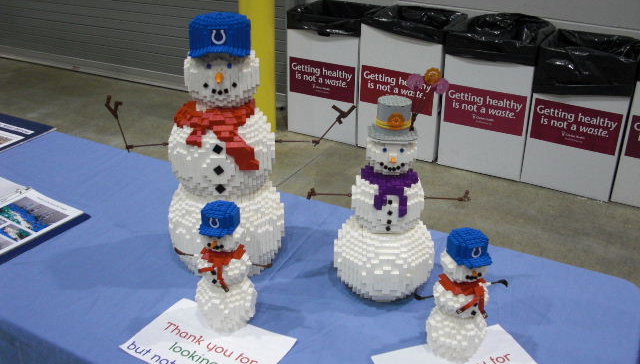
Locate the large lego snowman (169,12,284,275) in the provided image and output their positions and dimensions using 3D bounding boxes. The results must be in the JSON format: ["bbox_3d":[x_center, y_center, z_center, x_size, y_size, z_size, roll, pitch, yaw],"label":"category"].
[{"bbox_3d":[-0.207,-0.070,1.407,0.256,0.558,0.256,-2,27,-4],"label":"large lego snowman"}]

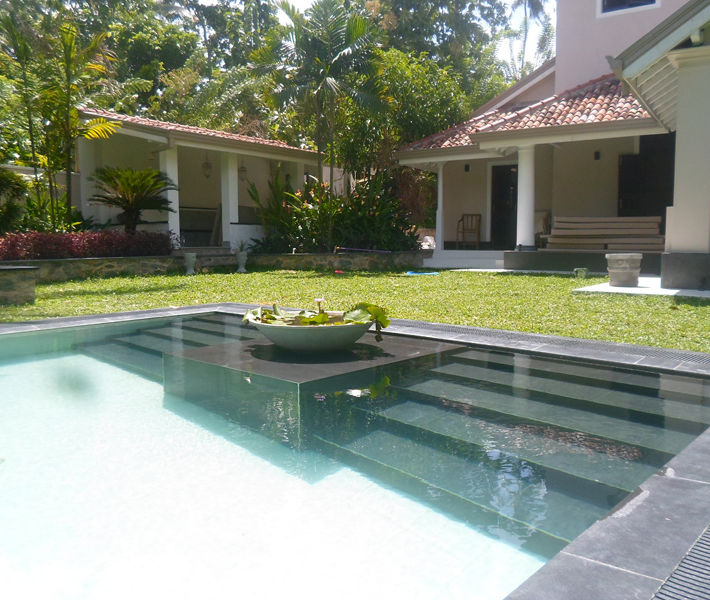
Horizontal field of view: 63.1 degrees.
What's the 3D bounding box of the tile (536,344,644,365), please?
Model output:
[{"bbox_3d":[1.313,0.319,3.275,0.580,0.030,0.171,5,7,44],"label":"tile"}]

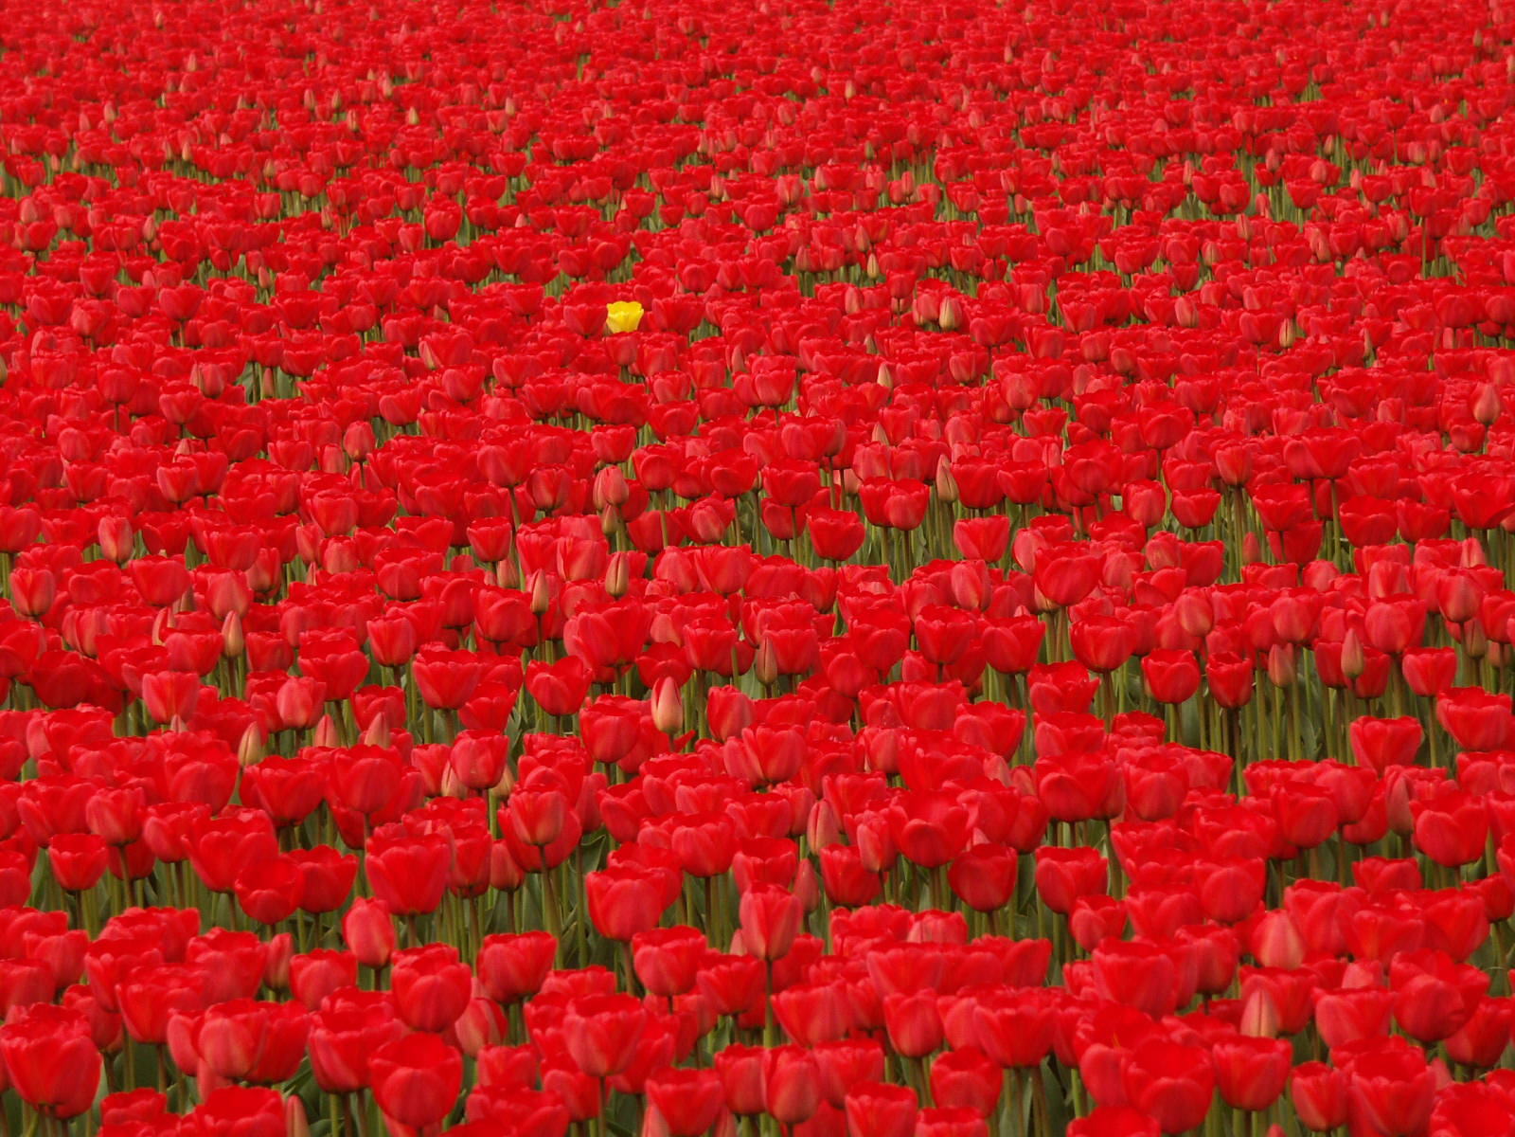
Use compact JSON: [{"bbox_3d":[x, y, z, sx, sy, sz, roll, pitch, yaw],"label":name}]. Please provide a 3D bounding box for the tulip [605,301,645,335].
[{"bbox_3d":[-0.213,-0.401,13.967,0.061,0.053,0.061,0,6,0],"label":"tulip"}]

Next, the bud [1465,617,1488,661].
[{"bbox_3d":[0.864,0.083,10.451,0.027,0.052,0.027,0,6,0],"label":"bud"}]

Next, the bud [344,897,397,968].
[{"bbox_3d":[-0.351,0.330,7.893,0.048,0.065,0.048,-6,6,0],"label":"bud"}]

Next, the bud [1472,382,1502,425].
[{"bbox_3d":[1.043,-0.235,12.444,0.037,0.062,0.037,2,6,0],"label":"bud"}]

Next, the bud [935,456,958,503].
[{"bbox_3d":[0.246,-0.114,11.321,0.028,0.061,0.028,-10,6,0],"label":"bud"}]

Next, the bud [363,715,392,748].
[{"bbox_3d":[-0.412,0.183,9.449,0.031,0.054,0.031,6,6,0],"label":"bud"}]

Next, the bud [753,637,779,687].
[{"bbox_3d":[0.011,0.104,9.761,0.025,0.056,0.025,0,6,0],"label":"bud"}]

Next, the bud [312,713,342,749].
[{"bbox_3d":[-0.447,0.179,9.030,0.028,0.057,0.028,0,6,0],"label":"bud"}]

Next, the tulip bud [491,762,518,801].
[{"bbox_3d":[-0.270,0.220,9.203,0.030,0.050,0.030,3,6,0],"label":"tulip bud"}]

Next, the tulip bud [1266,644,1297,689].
[{"bbox_3d":[0.613,0.114,10.179,0.032,0.054,0.032,-5,6,0],"label":"tulip bud"}]

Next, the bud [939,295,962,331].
[{"bbox_3d":[0.311,-0.411,14.062,0.035,0.060,0.035,0,6,0],"label":"bud"}]

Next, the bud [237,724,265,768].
[{"bbox_3d":[-0.545,0.191,9.379,0.027,0.050,0.027,12,6,0],"label":"bud"}]

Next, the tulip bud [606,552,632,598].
[{"bbox_3d":[-0.177,0.008,11.078,0.031,0.060,0.031,3,6,0],"label":"tulip bud"}]

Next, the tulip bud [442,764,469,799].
[{"bbox_3d":[-0.305,0.211,8.758,0.029,0.046,0.029,-6,6,0],"label":"tulip bud"}]

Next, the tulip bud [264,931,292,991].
[{"bbox_3d":[-0.436,0.358,7.915,0.028,0.055,0.028,10,6,0],"label":"tulip bud"}]

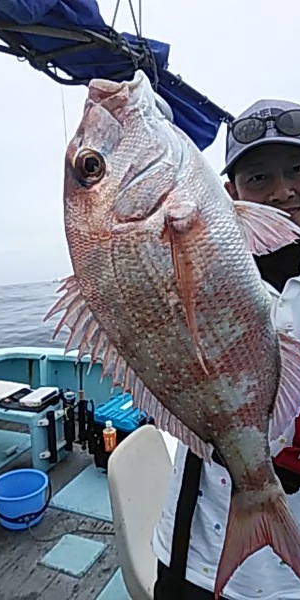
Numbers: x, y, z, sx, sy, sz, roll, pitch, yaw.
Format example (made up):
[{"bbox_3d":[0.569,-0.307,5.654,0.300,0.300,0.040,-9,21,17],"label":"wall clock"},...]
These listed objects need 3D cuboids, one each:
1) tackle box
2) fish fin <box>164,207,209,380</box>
[{"bbox_3d":[-0.116,0.722,2.695,0.300,0.277,0.350,4,11,28],"label":"tackle box"},{"bbox_3d":[0.045,-0.012,0.545,0.040,0.190,0.020,-12,9,5],"label":"fish fin"}]

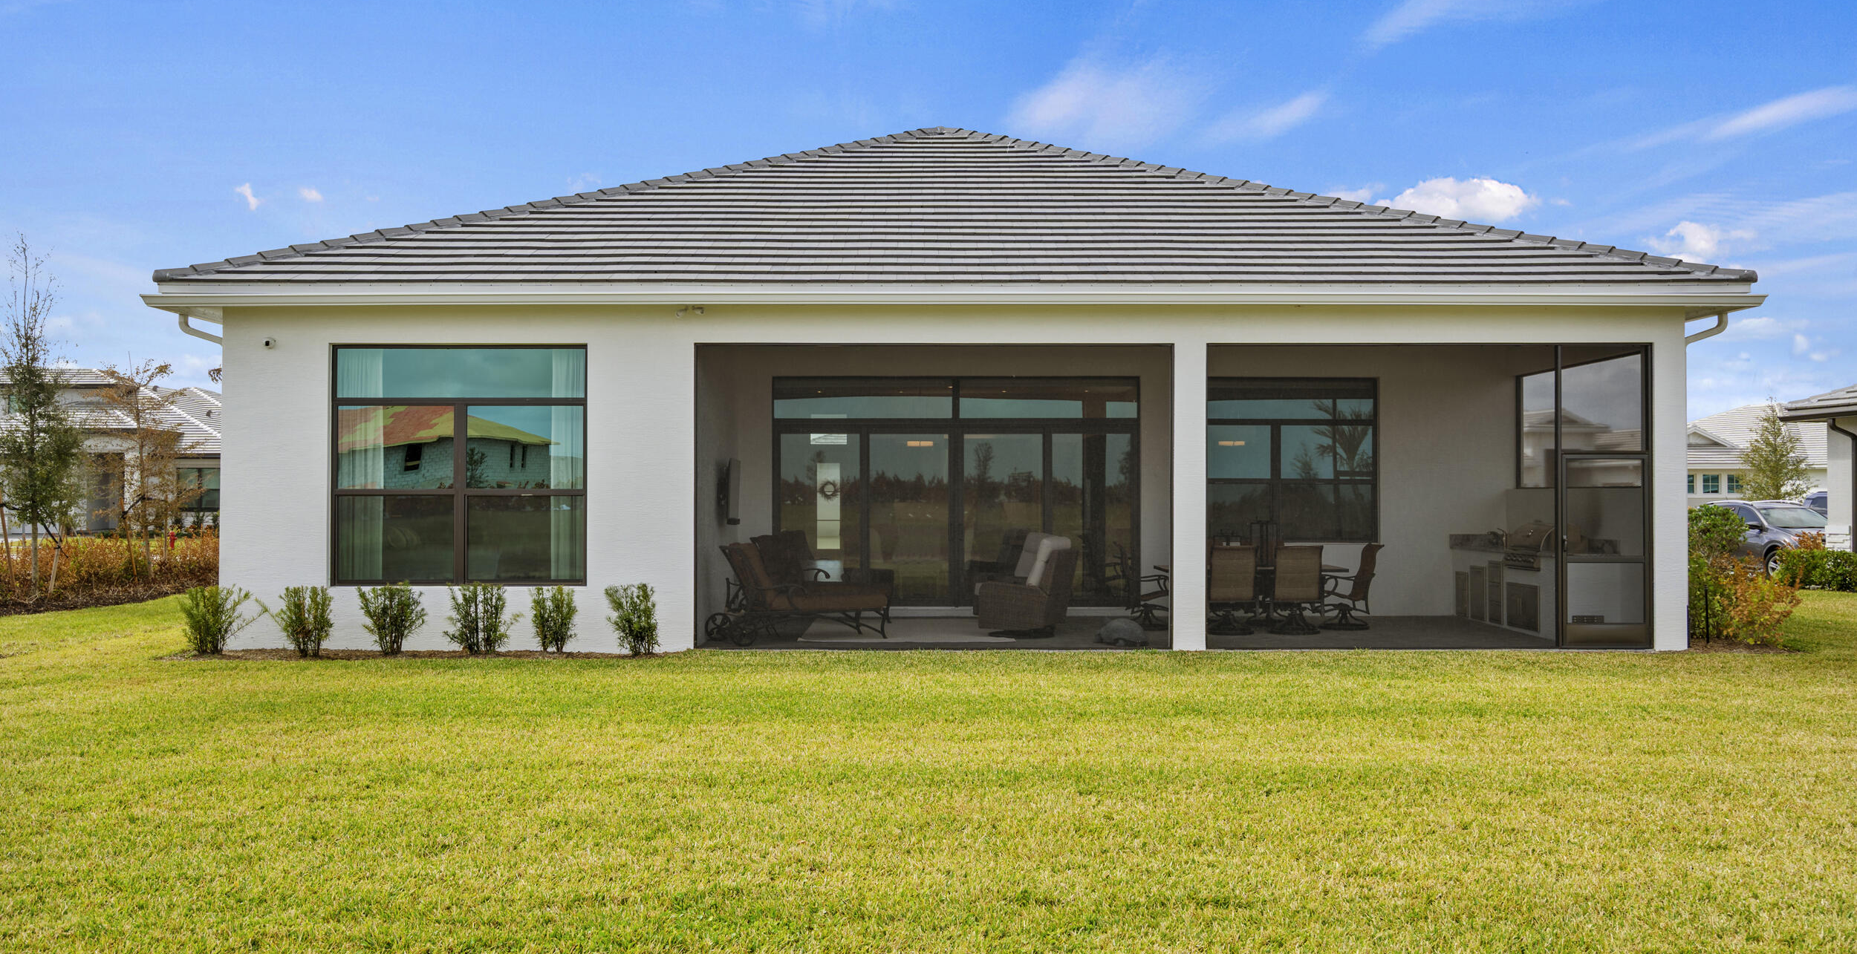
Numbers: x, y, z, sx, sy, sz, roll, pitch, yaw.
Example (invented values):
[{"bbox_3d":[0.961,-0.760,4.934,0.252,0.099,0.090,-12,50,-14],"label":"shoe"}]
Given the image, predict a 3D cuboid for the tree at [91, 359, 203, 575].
[{"bbox_3d":[-14.561,-0.149,29.800,2.100,4.100,2.000,0,-1,0],"label":"tree"}]

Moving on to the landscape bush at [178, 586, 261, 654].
[{"bbox_3d":[-7.358,1.478,16.550,0.840,0.720,0.750,0,-1,0],"label":"landscape bush"}]

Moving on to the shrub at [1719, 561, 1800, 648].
[{"bbox_3d":[9.298,1.412,17.900,0.980,0.950,0.920,0,-1,0],"label":"shrub"}]

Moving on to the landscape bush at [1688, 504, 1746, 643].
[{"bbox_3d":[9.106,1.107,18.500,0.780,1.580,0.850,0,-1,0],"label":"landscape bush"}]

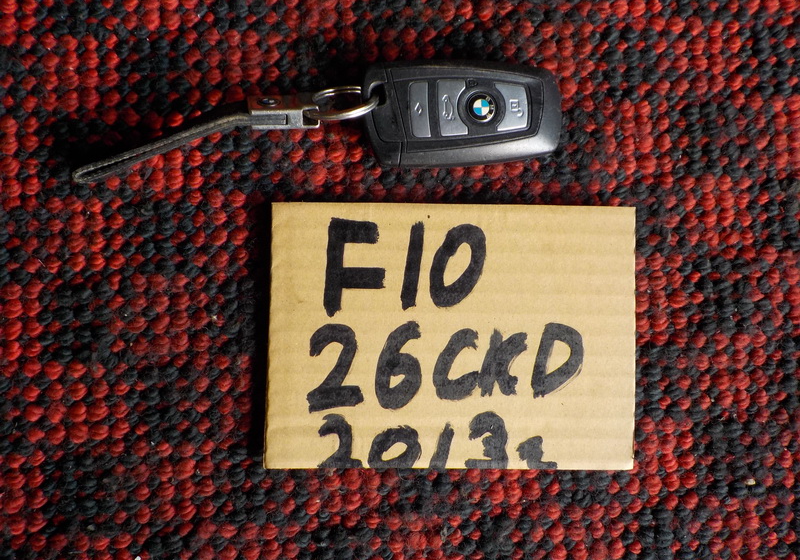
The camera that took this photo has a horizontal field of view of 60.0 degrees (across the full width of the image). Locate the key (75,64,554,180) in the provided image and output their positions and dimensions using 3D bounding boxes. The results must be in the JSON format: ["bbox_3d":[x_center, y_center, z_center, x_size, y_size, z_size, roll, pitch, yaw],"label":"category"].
[{"bbox_3d":[-0.032,-0.061,0.267,0.188,0.018,0.047,0,88,-1],"label":"key"}]

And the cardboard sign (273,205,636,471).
[{"bbox_3d":[0.020,0.022,0.271,0.143,0.004,0.103,1,88,-1],"label":"cardboard sign"}]

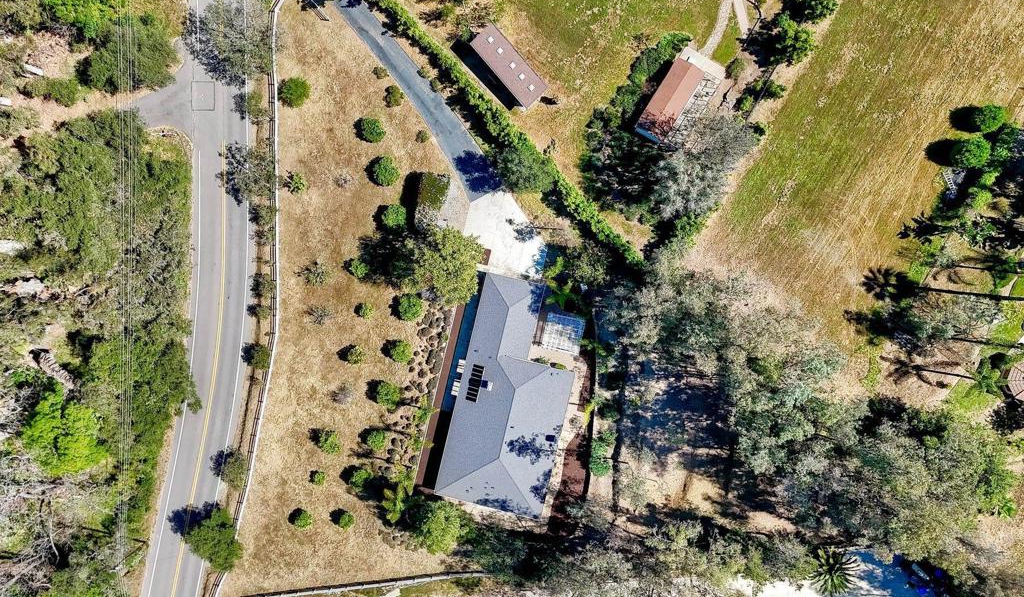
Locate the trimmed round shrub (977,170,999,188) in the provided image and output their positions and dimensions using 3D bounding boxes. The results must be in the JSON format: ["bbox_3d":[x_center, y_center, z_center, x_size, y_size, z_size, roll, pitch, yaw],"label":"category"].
[{"bbox_3d":[66.260,-16.700,102.950,2.500,2.100,2.500,0,90,0],"label":"trimmed round shrub"}]

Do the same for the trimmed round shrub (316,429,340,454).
[{"bbox_3d":[-25.707,20.326,104.179,2.890,2.600,3.030,0,91,0],"label":"trimmed round shrub"}]

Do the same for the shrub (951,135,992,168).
[{"bbox_3d":[63.320,-20.160,101.800,4.400,4.400,4.400,0,90,0],"label":"shrub"}]

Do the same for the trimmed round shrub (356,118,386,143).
[{"bbox_3d":[-19.147,-23.233,102.098,3.420,2.400,3.510,0,91,0],"label":"trimmed round shrub"}]

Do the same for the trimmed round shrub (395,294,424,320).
[{"bbox_3d":[-14.168,1.256,103.235,3.350,2.600,3.570,0,91,0],"label":"trimmed round shrub"}]

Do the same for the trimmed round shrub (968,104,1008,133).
[{"bbox_3d":[66.260,-25.030,102.850,3.900,3.300,3.900,0,90,0],"label":"trimmed round shrub"}]

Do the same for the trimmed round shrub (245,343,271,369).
[{"bbox_3d":[-35.180,8.250,103.450,2.900,2.100,3.100,0,90,0],"label":"trimmed round shrub"}]

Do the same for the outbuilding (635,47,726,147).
[{"bbox_3d":[23.540,-27.220,102.700,6.300,3.600,12.000,32,90,0],"label":"outbuilding"}]

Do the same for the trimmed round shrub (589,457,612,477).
[{"bbox_3d":[12.210,23.390,102.050,2.800,2.300,2.800,0,90,0],"label":"trimmed round shrub"}]

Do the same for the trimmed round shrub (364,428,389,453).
[{"bbox_3d":[-19.111,20.099,104.316,2.650,2.300,2.680,0,91,0],"label":"trimmed round shrub"}]

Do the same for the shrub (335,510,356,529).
[{"bbox_3d":[-23.440,31.530,105.050,2.100,1.900,2.100,0,90,0],"label":"shrub"}]

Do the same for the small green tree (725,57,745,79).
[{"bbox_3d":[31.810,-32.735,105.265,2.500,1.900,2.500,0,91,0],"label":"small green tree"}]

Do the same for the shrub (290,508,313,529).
[{"bbox_3d":[-29.606,31.523,105.021,2.470,2.000,2.470,0,91,0],"label":"shrub"}]

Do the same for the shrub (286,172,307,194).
[{"bbox_3d":[-29.747,-16.060,102.665,2.290,2.000,2.640,0,91,0],"label":"shrub"}]

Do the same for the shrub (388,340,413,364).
[{"bbox_3d":[-15.370,7.410,102.400,3.300,2.600,3.300,0,90,0],"label":"shrub"}]

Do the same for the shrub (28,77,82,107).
[{"bbox_3d":[-63.450,-28.630,102.800,7.200,2.400,3.900,0,90,0],"label":"shrub"}]

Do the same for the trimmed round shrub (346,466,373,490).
[{"bbox_3d":[-21.295,25.701,104.442,2.970,2.600,3.010,0,91,0],"label":"trimmed round shrub"}]

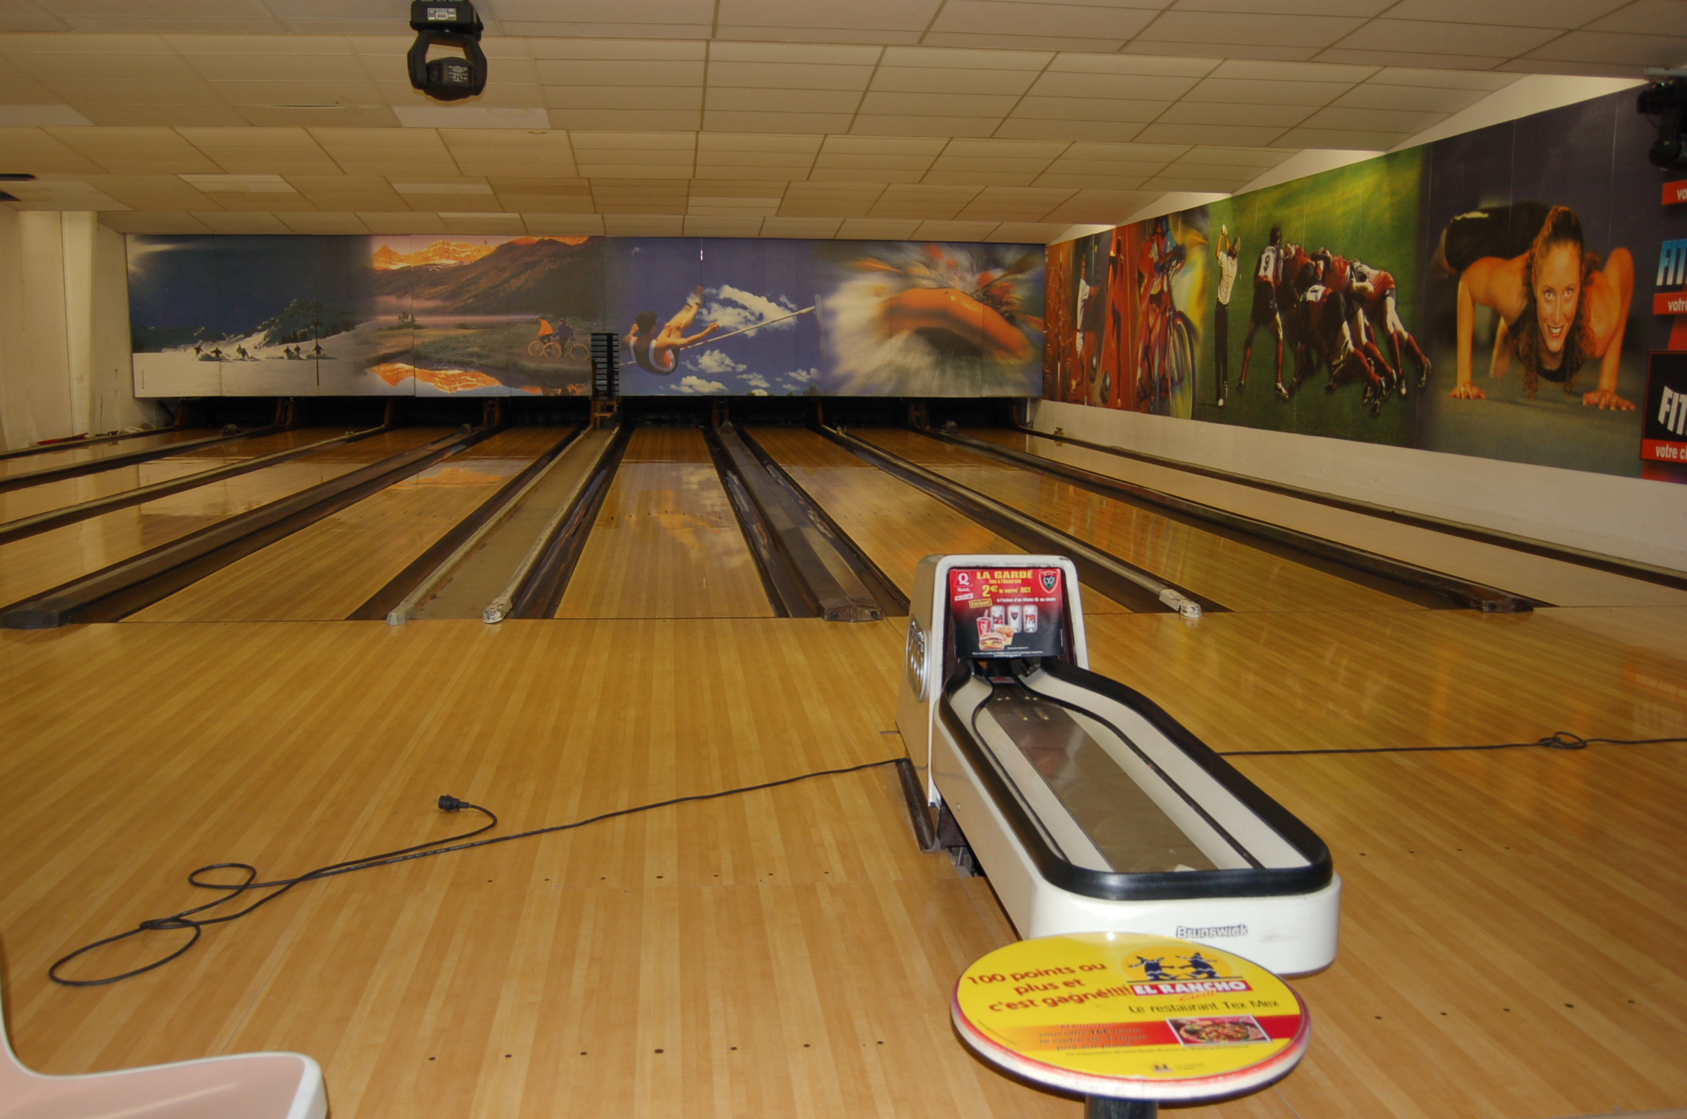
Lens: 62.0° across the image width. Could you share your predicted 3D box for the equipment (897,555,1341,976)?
[{"bbox_3d":[0.483,0.445,3.287,0.510,0.790,2.030,0,8,-7],"label":"equipment"}]

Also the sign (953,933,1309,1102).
[{"bbox_3d":[0.315,0.522,1.623,0.390,0.030,0.390,0,8,-7],"label":"sign"}]

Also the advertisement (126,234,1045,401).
[{"bbox_3d":[-3.923,-3.943,23.035,14.780,2.650,0.060,0,8,-7],"label":"advertisement"}]

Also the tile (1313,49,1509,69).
[{"bbox_3d":[3.537,-3.120,8.721,1.240,0.020,0.310,0,3,-7],"label":"tile"}]

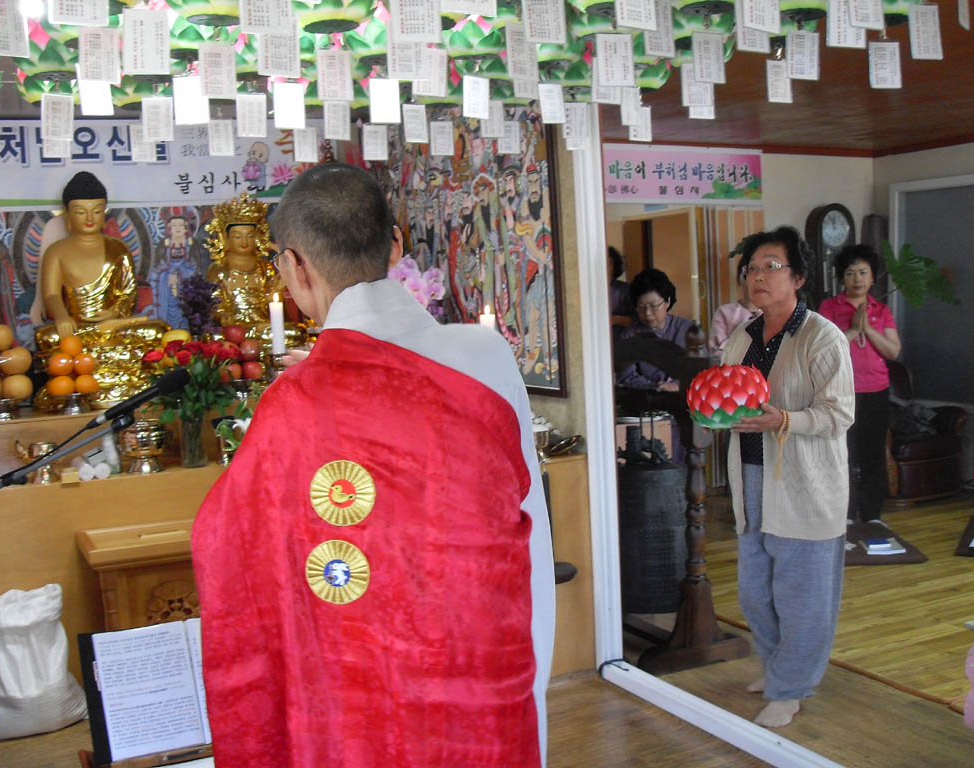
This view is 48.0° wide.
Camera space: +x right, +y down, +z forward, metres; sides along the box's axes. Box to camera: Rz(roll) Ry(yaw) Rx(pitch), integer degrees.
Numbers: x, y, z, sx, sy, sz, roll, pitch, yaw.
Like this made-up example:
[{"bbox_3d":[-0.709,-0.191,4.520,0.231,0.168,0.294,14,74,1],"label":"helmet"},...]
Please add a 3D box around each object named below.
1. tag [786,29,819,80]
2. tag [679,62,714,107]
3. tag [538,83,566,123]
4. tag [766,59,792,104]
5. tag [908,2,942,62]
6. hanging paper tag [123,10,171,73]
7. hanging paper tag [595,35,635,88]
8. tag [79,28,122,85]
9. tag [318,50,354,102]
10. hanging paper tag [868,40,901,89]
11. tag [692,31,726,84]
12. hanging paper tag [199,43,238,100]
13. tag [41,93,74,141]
[{"bbox_3d":[0.732,-0.758,2.530,0.074,0.108,0.004,-3,5,-8],"label":"tag"},{"bbox_3d":[0.560,-0.795,2.908,0.081,0.116,0.004,-2,0,-3],"label":"tag"},{"bbox_3d":[0.213,-0.909,3.553,0.091,0.126,0.006,-5,5,-27],"label":"tag"},{"bbox_3d":[0.814,-0.840,3.040,0.081,0.116,0.004,-5,3,-22],"label":"tag"},{"bbox_3d":[0.947,-0.758,2.362,0.081,0.116,0.004,-6,2,-20],"label":"tag"},{"bbox_3d":[-0.620,-0.623,1.995,0.081,0.116,0.004,-1,4,-2],"label":"hanging paper tag"},{"bbox_3d":[0.290,-0.728,2.464,0.081,0.116,0.004,-3,1,-8],"label":"hanging paper tag"},{"bbox_3d":[-0.917,-0.777,2.597,0.091,0.126,0.006,-5,5,-27],"label":"tag"},{"bbox_3d":[-0.332,-0.676,2.400,0.074,0.108,0.004,-3,5,-11],"label":"tag"},{"bbox_3d":[0.947,-0.757,2.600,0.074,0.108,0.004,-3,5,-8],"label":"hanging paper tag"},{"bbox_3d":[0.578,-0.849,2.849,0.091,0.126,0.006,-5,5,-27],"label":"tag"},{"bbox_3d":[-0.601,-0.698,2.448,0.081,0.116,0.004,-2,9,-9],"label":"hanging paper tag"},{"bbox_3d":[-1.050,-0.653,2.680,0.074,0.108,0.004,-3,5,-13],"label":"tag"}]

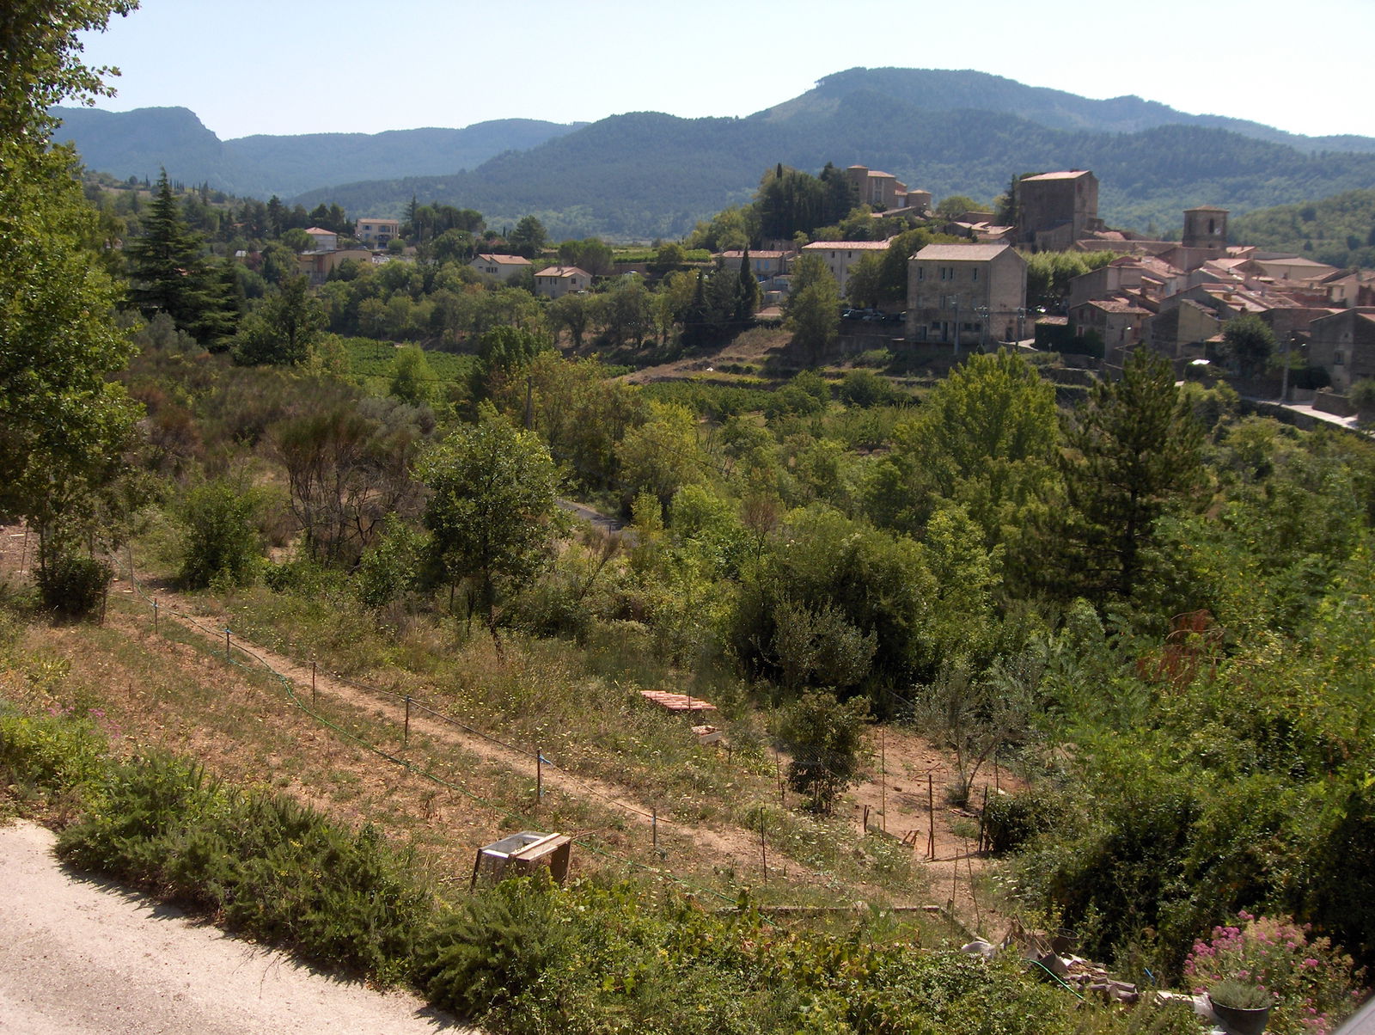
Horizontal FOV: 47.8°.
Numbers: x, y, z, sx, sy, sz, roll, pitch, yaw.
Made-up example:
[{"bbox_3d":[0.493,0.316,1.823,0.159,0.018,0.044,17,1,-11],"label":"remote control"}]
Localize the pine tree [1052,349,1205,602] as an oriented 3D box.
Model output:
[{"bbox_3d":[14.215,-1.143,50.000,4.900,8.600,4.900,0,10,0],"label":"pine tree"}]

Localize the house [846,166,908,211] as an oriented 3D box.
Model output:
[{"bbox_3d":[49.050,-85.120,402.000,13.250,10.410,10.350,0,8,-10],"label":"house"}]

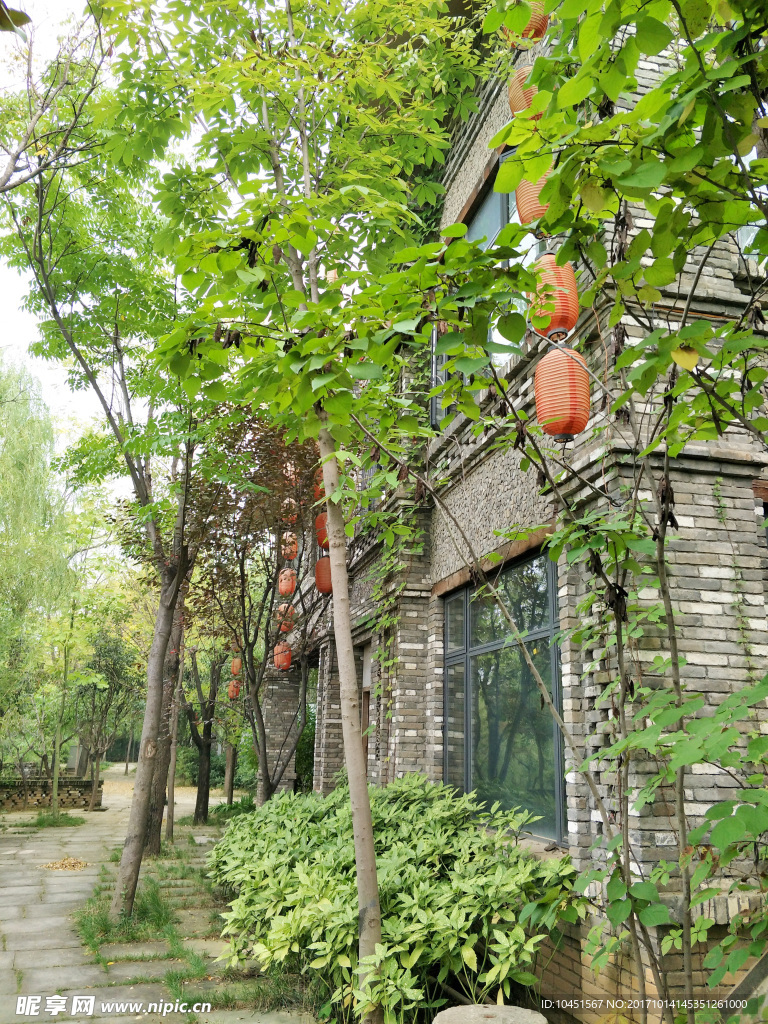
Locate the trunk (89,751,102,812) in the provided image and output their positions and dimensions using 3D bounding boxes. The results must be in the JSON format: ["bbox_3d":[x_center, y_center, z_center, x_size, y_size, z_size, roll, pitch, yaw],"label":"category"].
[{"bbox_3d":[-4.192,3.910,10.300,0.110,0.900,0.110,5,-15,-12],"label":"trunk"}]

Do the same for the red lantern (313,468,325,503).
[{"bbox_3d":[-0.770,-0.362,9.350,0.280,0.485,0.280,7,-18,-15],"label":"red lantern"}]

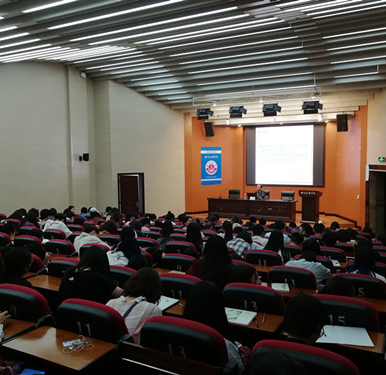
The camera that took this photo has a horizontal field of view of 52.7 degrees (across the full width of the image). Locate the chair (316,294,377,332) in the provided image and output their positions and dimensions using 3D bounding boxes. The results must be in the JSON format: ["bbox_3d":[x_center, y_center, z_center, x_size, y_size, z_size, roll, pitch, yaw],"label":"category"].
[{"bbox_3d":[0.979,1.116,2.515,0.480,0.990,0.600,2,5,29],"label":"chair"}]

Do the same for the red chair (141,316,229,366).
[{"bbox_3d":[0.048,1.058,1.960,0.480,0.990,0.600,2,5,29],"label":"red chair"}]

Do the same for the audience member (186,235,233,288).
[{"bbox_3d":[0.116,0.980,3.222,0.500,1.180,0.750,2,5,29],"label":"audience member"}]

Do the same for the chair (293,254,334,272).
[{"bbox_3d":[1.397,1.190,4.421,0.480,0.990,0.600,2,5,29],"label":"chair"}]

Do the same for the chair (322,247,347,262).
[{"bbox_3d":[1.901,1.254,5.384,0.530,0.960,0.620,2,5,25],"label":"chair"}]

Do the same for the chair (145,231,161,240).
[{"bbox_3d":[-0.570,1.188,6.682,0.530,0.960,0.620,2,5,26],"label":"chair"}]

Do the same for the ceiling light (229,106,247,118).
[{"bbox_3d":[1.593,-2.625,13.650,0.500,0.400,0.400,1,4,27],"label":"ceiling light"}]

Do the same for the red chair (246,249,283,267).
[{"bbox_3d":[0.941,1.200,4.842,0.530,0.960,0.620,2,5,26],"label":"red chair"}]

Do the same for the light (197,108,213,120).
[{"bbox_3d":[0.455,-2.658,14.200,0.500,0.400,0.400,1,4,27],"label":"light"}]

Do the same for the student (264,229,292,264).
[{"bbox_3d":[1.016,1.068,4.862,0.500,1.180,0.750,2,5,29],"label":"student"}]

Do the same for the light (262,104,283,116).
[{"bbox_3d":[2.637,-2.586,13.100,0.500,0.400,0.400,1,4,27],"label":"light"}]

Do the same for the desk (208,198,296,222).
[{"bbox_3d":[2.342,0.841,15.557,3.522,0.748,0.720,2,5,29],"label":"desk"}]

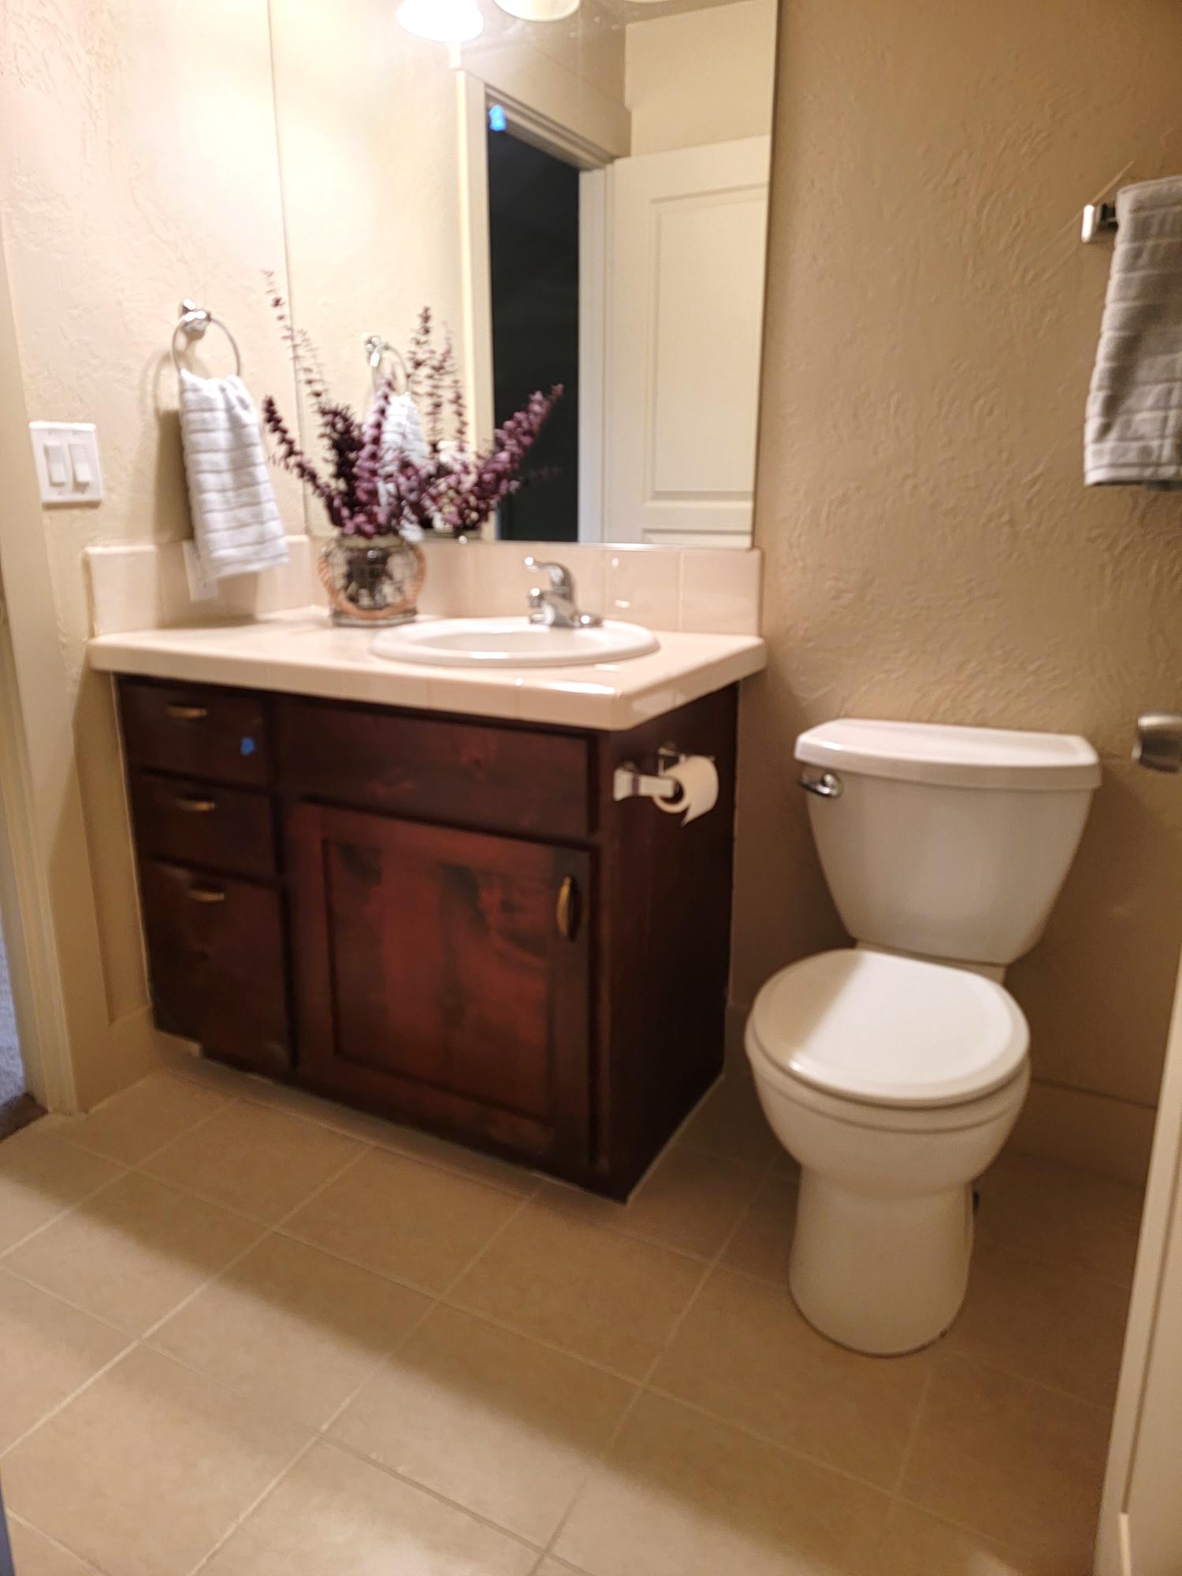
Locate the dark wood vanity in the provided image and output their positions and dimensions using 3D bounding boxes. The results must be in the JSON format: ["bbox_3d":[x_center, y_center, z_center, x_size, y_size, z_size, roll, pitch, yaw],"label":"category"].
[{"bbox_3d":[-0.300,0.178,2.076,1.005,0.825,0.532,9,18,26],"label":"dark wood vanity"}]

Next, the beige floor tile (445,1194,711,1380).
[{"bbox_3d":[-0.017,0.764,1.676,0.330,0.010,0.255,9,19,27],"label":"beige floor tile"}]

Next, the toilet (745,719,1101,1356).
[{"bbox_3d":[0.453,0.355,1.591,0.433,0.762,0.697,7,18,23],"label":"toilet"}]

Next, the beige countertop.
[{"bbox_3d":[-0.286,-0.237,1.929,1.045,0.055,0.567,9,18,26],"label":"beige countertop"}]

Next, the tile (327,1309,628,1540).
[{"bbox_3d":[-0.139,0.831,1.451,0.330,0.010,0.255,9,19,27],"label":"tile"}]

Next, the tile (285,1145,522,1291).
[{"bbox_3d":[-0.306,0.699,1.779,0.325,0.010,0.255,9,18,27],"label":"tile"}]

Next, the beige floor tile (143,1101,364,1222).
[{"bbox_3d":[-0.611,0.673,1.976,0.330,0.010,0.255,9,19,27],"label":"beige floor tile"}]

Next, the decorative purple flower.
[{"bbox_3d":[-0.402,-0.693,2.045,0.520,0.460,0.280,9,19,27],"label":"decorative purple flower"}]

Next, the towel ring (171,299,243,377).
[{"bbox_3d":[-0.737,-0.821,2.067,0.065,0.182,0.163,9,19,27],"label":"towel ring"}]

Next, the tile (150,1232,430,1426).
[{"bbox_3d":[-0.435,0.784,1.603,0.330,0.010,0.255,9,19,27],"label":"tile"}]

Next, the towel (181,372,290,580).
[{"bbox_3d":[-0.672,-0.591,2.083,0.080,0.370,0.245,9,18,26],"label":"towel"}]

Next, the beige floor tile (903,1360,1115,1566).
[{"bbox_3d":[0.570,0.833,1.333,0.325,0.010,0.255,9,18,27],"label":"beige floor tile"}]

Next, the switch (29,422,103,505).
[{"bbox_3d":[-0.874,-0.541,1.828,0.012,0.124,0.119,9,18,26],"label":"switch"}]

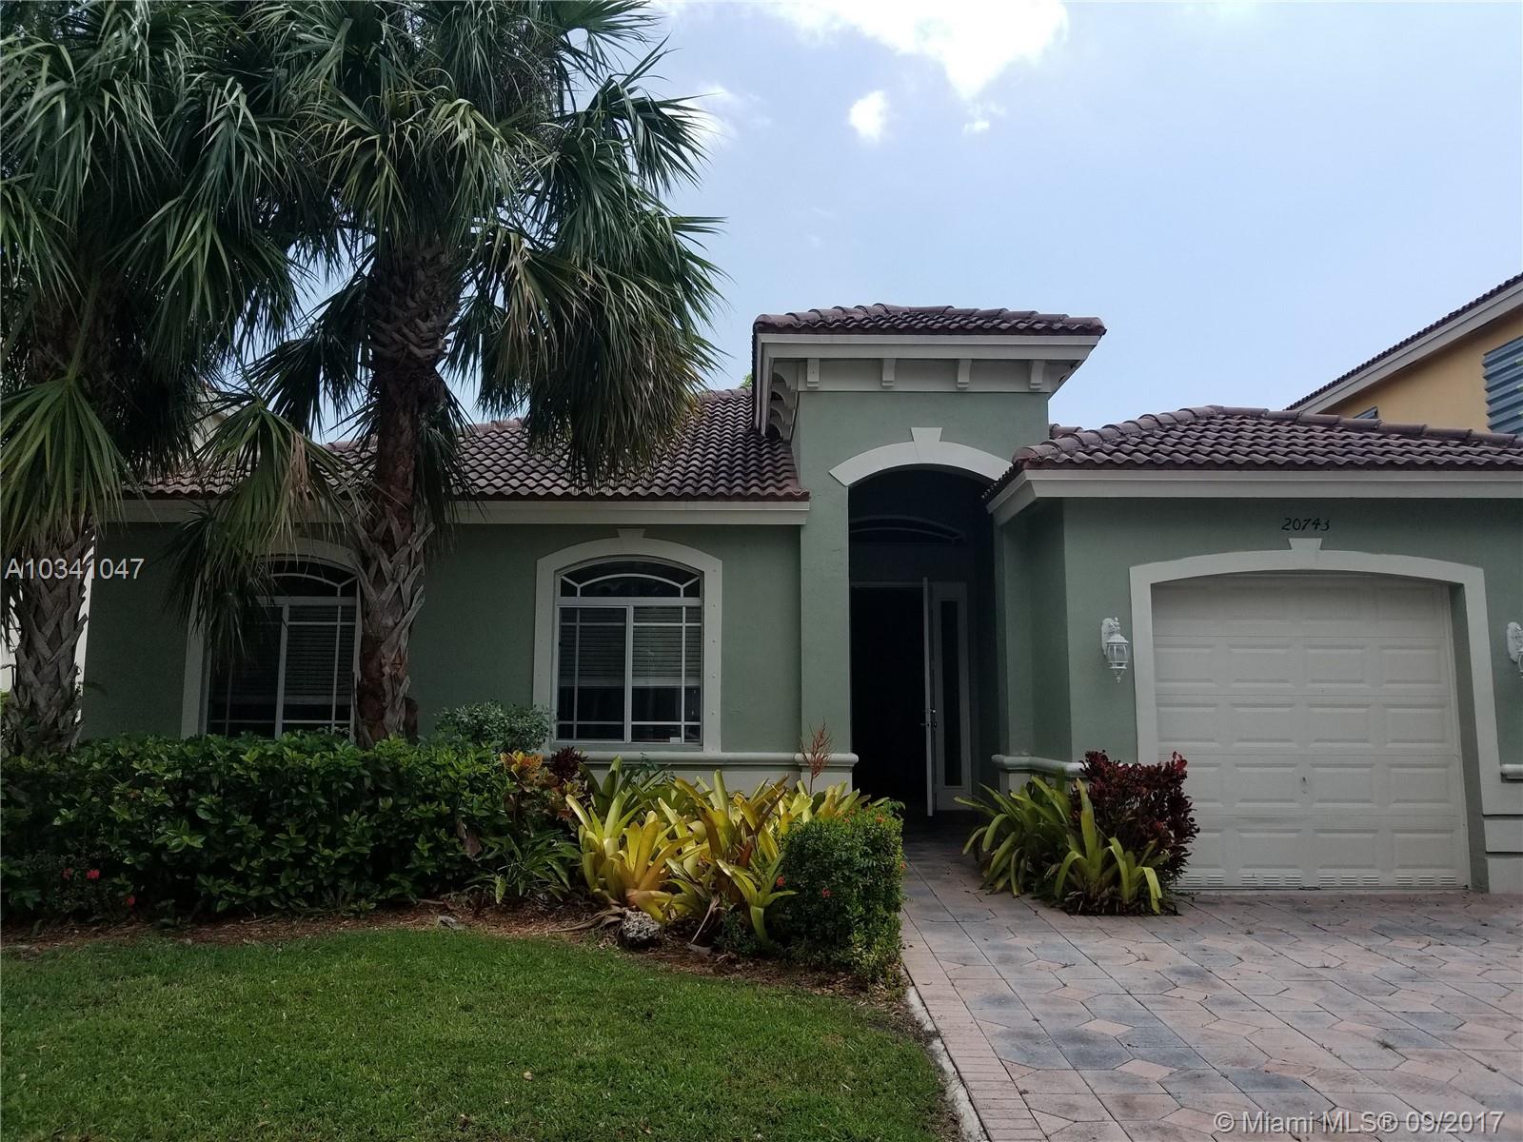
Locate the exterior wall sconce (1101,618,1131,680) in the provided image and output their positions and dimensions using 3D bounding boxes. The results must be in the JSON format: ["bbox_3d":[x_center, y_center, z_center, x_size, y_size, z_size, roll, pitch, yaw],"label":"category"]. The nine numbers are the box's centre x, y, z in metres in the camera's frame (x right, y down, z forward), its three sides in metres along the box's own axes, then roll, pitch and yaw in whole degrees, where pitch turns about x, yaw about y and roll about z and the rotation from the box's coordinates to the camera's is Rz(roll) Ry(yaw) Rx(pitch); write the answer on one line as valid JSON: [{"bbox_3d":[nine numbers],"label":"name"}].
[{"bbox_3d":[2.652,0.584,8.585,0.180,0.485,0.290,0,-7,-1],"label":"exterior wall sconce"}]

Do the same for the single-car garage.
[{"bbox_3d":[4.210,1.236,8.910,2.440,2.420,0.100,0,-7,-1],"label":"single-car garage"}]

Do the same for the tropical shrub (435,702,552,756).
[{"bbox_3d":[-2.140,1.690,9.086,0.939,1.283,0.850,0,-7,-1],"label":"tropical shrub"}]

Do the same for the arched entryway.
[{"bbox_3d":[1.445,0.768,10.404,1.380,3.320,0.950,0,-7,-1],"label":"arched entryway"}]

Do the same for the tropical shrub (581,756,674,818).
[{"bbox_3d":[-1.024,1.832,8.726,0.709,0.831,0.720,0,-7,-1],"label":"tropical shrub"}]

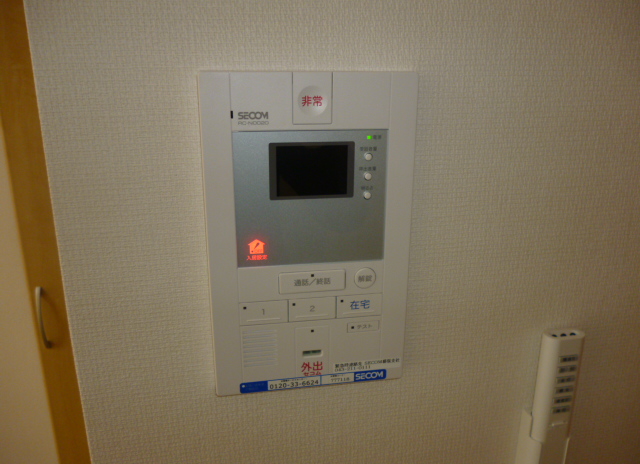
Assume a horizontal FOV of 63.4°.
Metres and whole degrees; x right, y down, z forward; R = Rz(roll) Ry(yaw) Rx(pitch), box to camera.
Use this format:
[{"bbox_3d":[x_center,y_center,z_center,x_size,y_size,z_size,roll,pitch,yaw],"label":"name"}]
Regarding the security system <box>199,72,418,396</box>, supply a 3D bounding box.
[{"bbox_3d":[-0.009,0.006,0.459,0.175,0.282,0.025,-2,16,-9],"label":"security system"}]

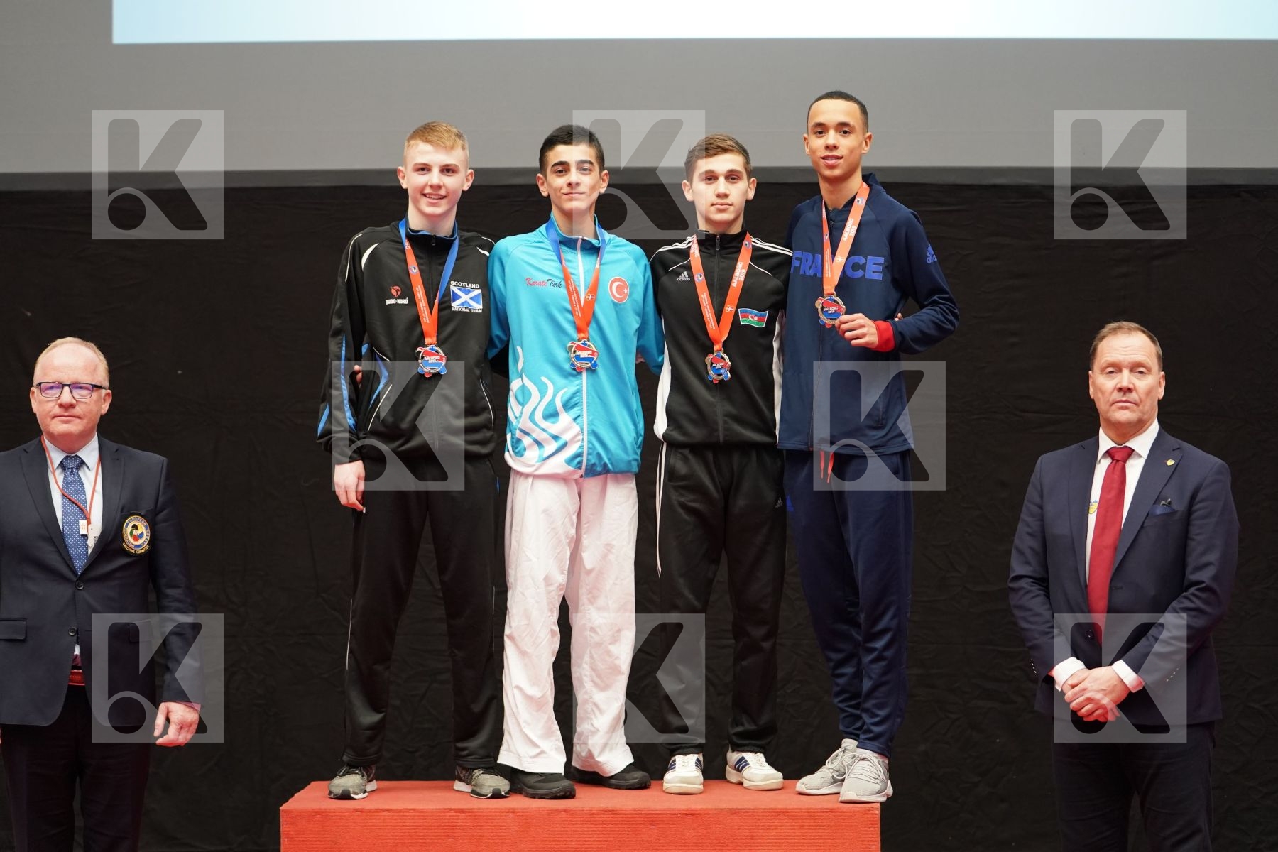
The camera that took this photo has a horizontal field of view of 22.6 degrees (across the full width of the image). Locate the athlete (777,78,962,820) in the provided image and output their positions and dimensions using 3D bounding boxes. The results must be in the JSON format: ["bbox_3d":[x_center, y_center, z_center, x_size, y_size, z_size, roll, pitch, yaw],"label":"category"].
[{"bbox_3d":[0.525,0.043,8.150,0.590,1.790,0.440,-1,-1,25],"label":"athlete"}]

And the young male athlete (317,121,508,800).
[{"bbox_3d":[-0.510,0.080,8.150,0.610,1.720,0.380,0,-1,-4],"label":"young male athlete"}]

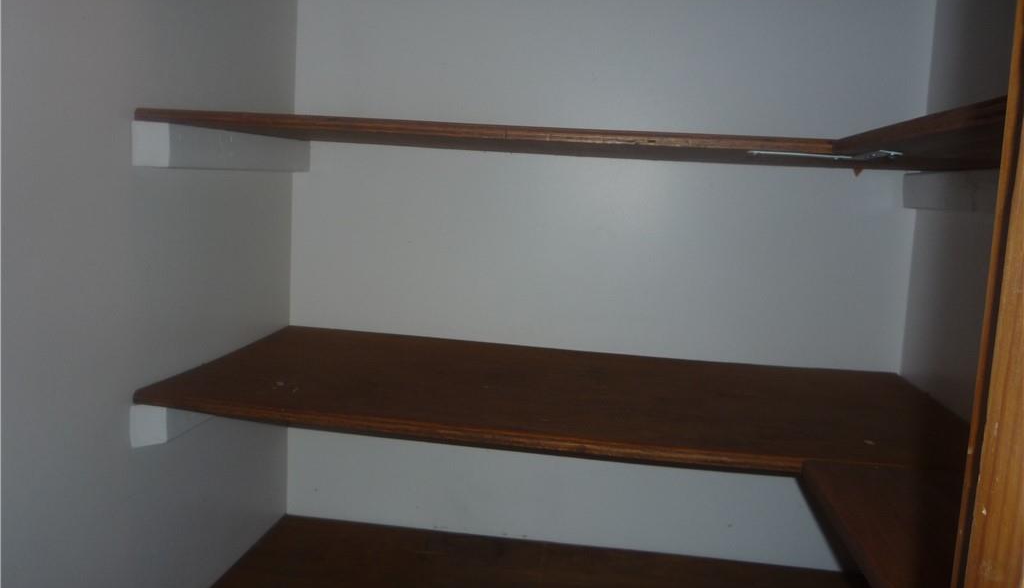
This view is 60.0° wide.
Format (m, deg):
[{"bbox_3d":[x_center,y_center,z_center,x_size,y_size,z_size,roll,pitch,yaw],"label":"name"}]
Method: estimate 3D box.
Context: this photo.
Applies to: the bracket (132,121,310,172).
[{"bbox_3d":[-0.339,-0.176,1.102,0.025,0.045,0.436,4,7,7],"label":"bracket"}]

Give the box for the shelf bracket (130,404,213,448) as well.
[{"bbox_3d":[-0.354,0.113,1.138,0.028,0.043,0.440,4,7,7],"label":"shelf bracket"}]

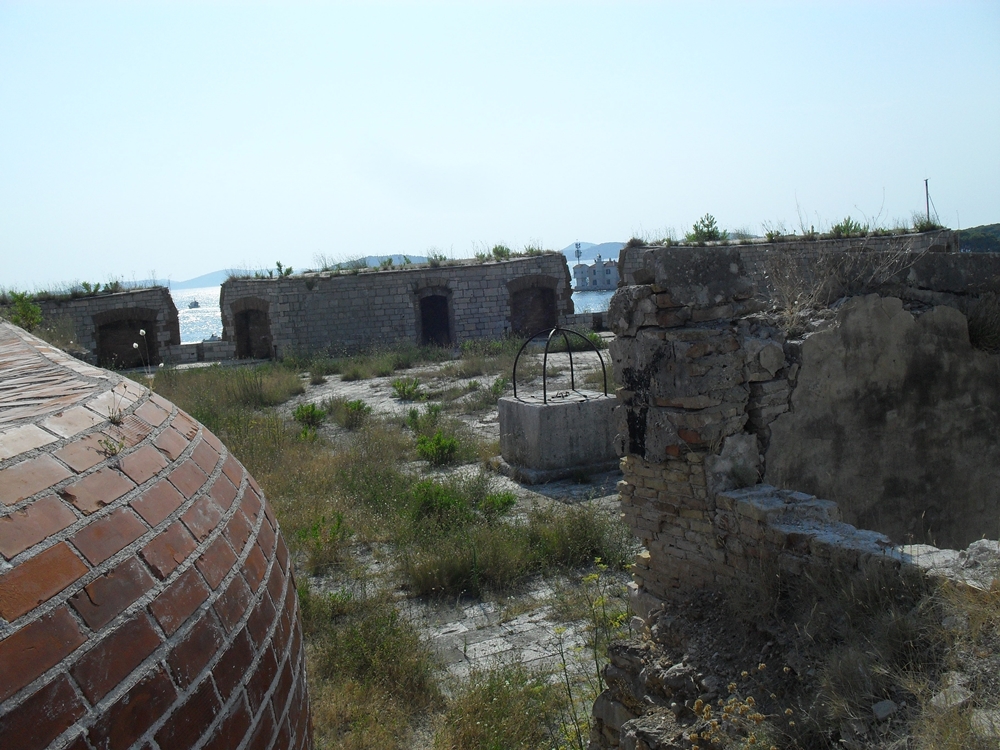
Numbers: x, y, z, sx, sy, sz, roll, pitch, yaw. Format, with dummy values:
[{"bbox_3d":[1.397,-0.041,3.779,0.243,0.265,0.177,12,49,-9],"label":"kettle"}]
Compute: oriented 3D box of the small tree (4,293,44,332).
[{"bbox_3d":[-9.425,-1.236,20.000,0.780,0.800,0.720,-7,7,-25],"label":"small tree"}]

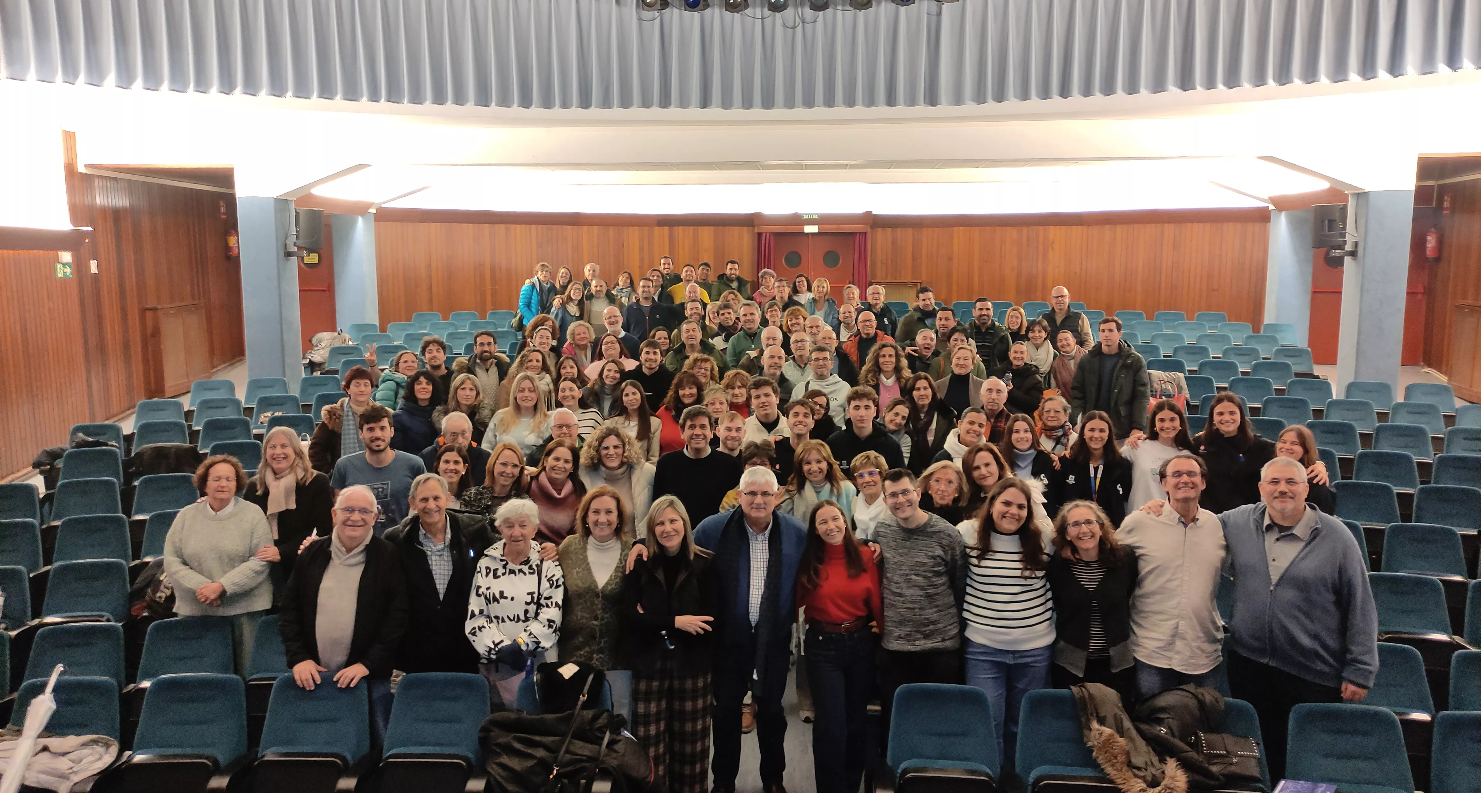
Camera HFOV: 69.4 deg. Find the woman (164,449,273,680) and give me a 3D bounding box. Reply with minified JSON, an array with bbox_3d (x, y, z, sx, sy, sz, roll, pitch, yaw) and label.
[{"bbox_3d":[-2.825,1.107,5.799,0.580,1.610,0.370,-3,8,-23],"label":"woman"}]

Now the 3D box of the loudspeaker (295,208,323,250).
[{"bbox_3d":[-4.837,-1.876,12.008,0.310,0.490,0.290,7,10,42],"label":"loudspeaker"}]

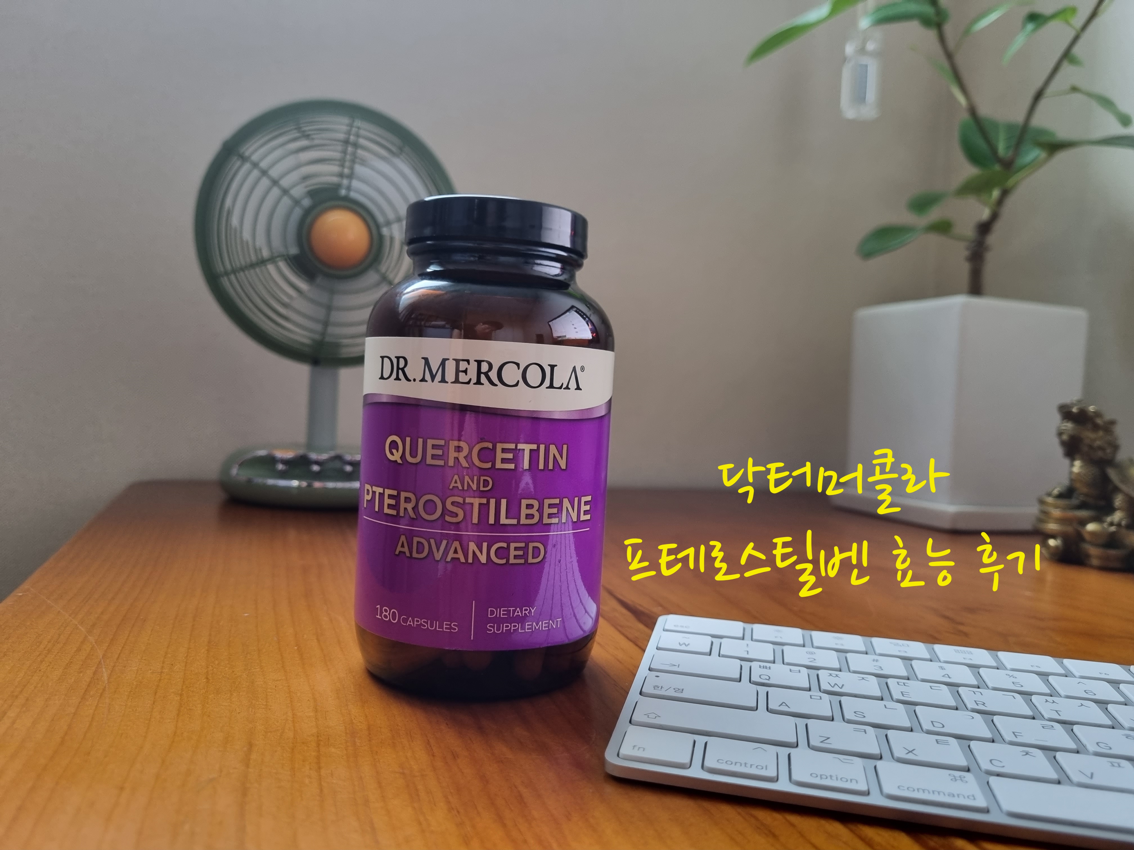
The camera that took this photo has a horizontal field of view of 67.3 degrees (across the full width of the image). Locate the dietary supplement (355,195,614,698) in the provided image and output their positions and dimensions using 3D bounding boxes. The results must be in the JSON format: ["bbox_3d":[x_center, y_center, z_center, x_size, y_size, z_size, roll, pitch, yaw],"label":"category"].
[{"bbox_3d":[-0.025,0.005,0.265,0.076,0.140,0.076,3,3,1],"label":"dietary supplement"}]

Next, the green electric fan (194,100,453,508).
[{"bbox_3d":[-0.168,-0.085,0.602,0.182,0.275,0.108,2,3,-18],"label":"green electric fan"}]

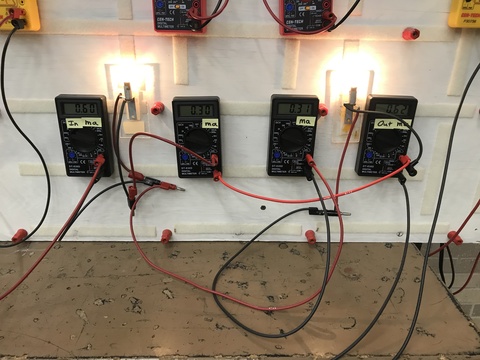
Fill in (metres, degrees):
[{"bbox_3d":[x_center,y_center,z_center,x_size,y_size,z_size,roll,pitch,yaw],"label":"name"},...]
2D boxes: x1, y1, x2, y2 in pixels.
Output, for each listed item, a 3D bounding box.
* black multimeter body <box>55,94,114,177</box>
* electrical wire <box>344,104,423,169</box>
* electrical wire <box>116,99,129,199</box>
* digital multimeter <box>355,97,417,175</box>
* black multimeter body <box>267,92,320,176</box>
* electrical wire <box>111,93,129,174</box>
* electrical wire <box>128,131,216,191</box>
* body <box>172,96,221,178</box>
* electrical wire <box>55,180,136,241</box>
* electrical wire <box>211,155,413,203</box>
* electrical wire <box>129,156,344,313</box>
[{"bbox_3d":[-0.243,-0.069,0.617,0.070,0.126,0.026,2,25,-1],"label":"black multimeter body"},{"bbox_3d":[0.213,-0.063,0.586,0.112,0.094,0.040,0,25,0],"label":"electrical wire"},{"bbox_3d":[-0.180,-0.044,0.612,0.026,0.169,0.020,0,25,0],"label":"electrical wire"},{"bbox_3d":[0.230,-0.068,0.615,0.070,0.126,0.026,1,25,0],"label":"digital multimeter"},{"bbox_3d":[0.083,-0.069,0.616,0.070,0.126,0.026,1,25,0],"label":"black multimeter body"},{"bbox_3d":[-0.188,-0.070,0.599,0.024,0.130,0.020,0,25,0],"label":"electrical wire"},{"bbox_3d":[-0.108,-0.024,0.605,0.142,0.105,0.040,0,25,0],"label":"electrical wire"},{"bbox_3d":[-0.065,-0.066,0.618,0.070,0.126,0.026,-1,25,1],"label":"body"},{"bbox_3d":[-0.252,0.058,0.668,0.159,0.128,0.025,0,25,0],"label":"electrical wire"},{"bbox_3d":[0.110,0.000,0.599,0.299,0.068,0.030,0,25,0],"label":"electrical wire"},{"bbox_3d":[-0.006,0.071,0.586,0.360,0.189,0.154,0,25,0],"label":"electrical wire"}]

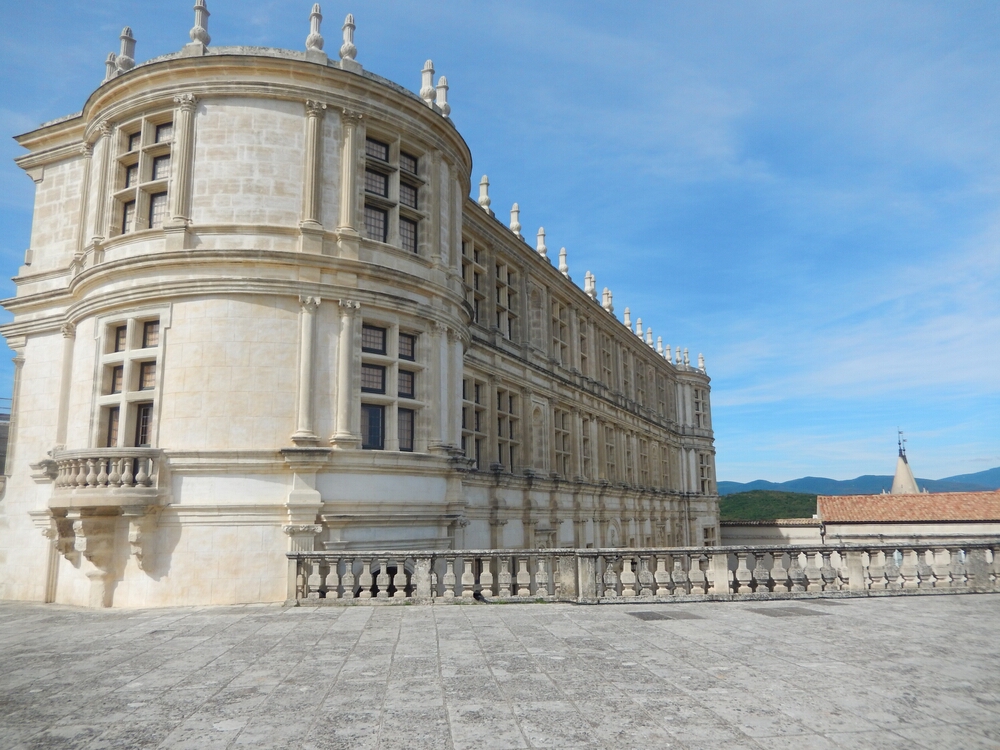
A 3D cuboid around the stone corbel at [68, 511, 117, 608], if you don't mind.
[{"bbox_3d":[-8.300,3.726,14.546,0.470,1.930,0.820,-6,-12,23],"label":"stone corbel"}]

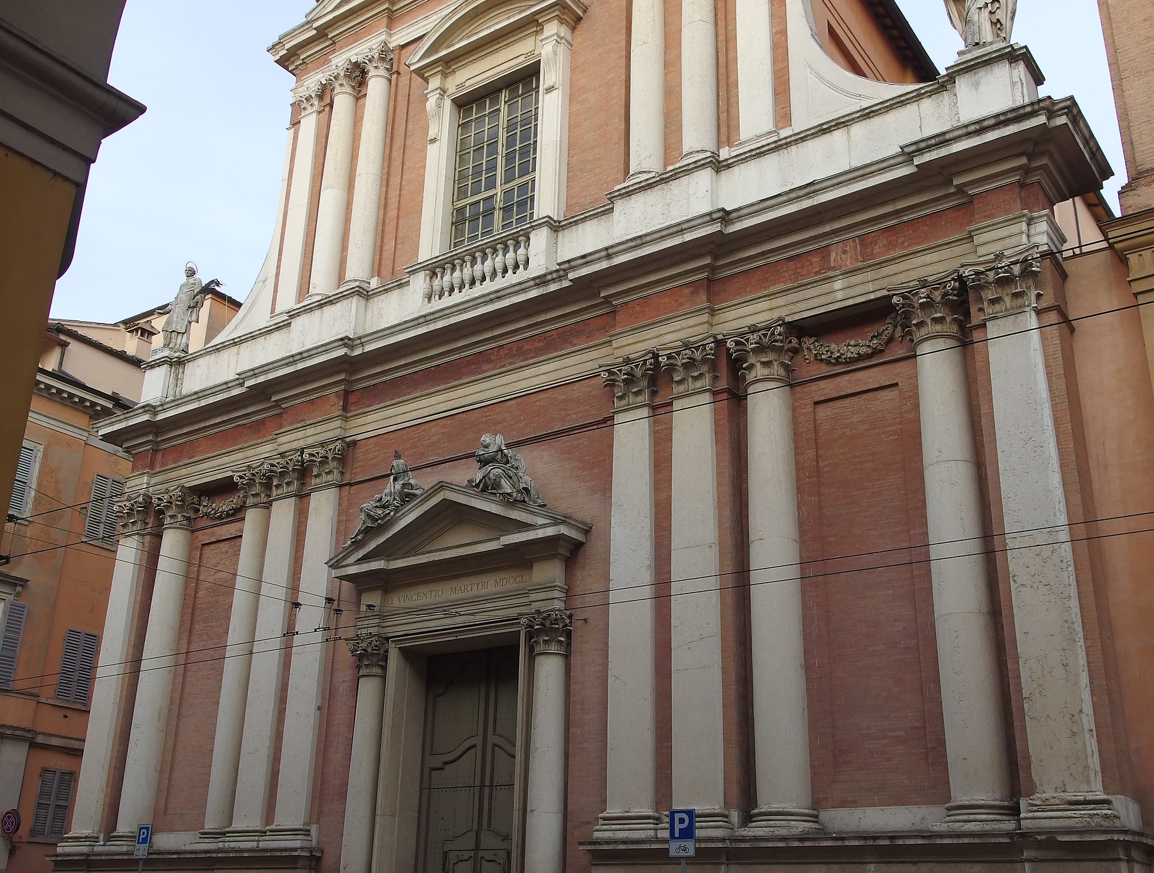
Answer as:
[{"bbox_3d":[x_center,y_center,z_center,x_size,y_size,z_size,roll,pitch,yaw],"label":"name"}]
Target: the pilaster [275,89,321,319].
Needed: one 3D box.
[{"bbox_3d":[-6.986,-5.977,31.362,1.000,6.530,0.320,-14,-26,34],"label":"pilaster"}]

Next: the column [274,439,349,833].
[{"bbox_3d":[-5.482,4.075,25.590,1.220,8.270,0.360,-14,-26,34],"label":"column"}]

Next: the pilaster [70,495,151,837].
[{"bbox_3d":[-10.363,5.058,27.605,1.120,7.760,0.420,-14,-26,33],"label":"pilaster"}]

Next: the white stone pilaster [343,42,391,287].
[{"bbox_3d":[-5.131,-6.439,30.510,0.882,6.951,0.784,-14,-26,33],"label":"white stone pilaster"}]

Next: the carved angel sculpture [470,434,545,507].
[{"bbox_3d":[-1.191,0.617,21.915,0.650,1.560,1.620,18,-27,-36],"label":"carved angel sculpture"}]

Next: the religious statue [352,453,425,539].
[{"bbox_3d":[-3.548,1.204,23.500,1.720,1.530,0.650,-14,-26,33],"label":"religious statue"}]

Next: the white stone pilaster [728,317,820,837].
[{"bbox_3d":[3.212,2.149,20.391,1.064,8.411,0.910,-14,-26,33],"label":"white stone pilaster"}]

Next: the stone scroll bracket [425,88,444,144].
[{"bbox_3d":[-3.262,-7.315,28.527,0.450,1.230,0.280,-14,-26,34],"label":"stone scroll bracket"}]

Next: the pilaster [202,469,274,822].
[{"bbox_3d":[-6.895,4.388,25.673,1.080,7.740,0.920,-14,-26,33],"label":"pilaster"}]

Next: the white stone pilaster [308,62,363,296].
[{"bbox_3d":[-5.657,-5.819,29.012,0.860,6.450,0.800,-14,-26,33],"label":"white stone pilaster"}]

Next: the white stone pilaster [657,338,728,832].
[{"bbox_3d":[1.900,2.292,20.540,1.220,8.350,0.360,-14,-26,34],"label":"white stone pilaster"}]

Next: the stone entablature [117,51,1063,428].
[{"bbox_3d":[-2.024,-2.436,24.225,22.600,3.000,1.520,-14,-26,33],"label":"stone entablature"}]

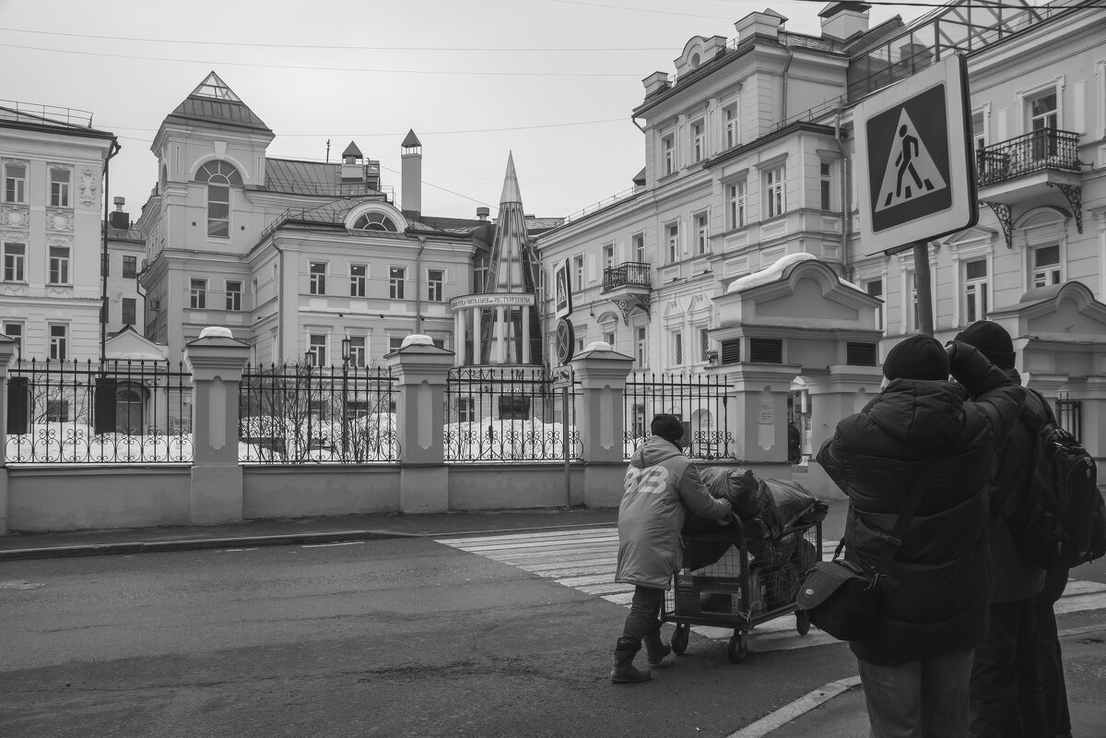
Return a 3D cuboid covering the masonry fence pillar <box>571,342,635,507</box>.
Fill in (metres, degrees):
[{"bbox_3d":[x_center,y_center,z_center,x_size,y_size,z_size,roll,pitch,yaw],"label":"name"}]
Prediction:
[{"bbox_3d":[0.869,0.985,18.200,0.920,2.950,0.920,1,-3,-19],"label":"masonry fence pillar"}]

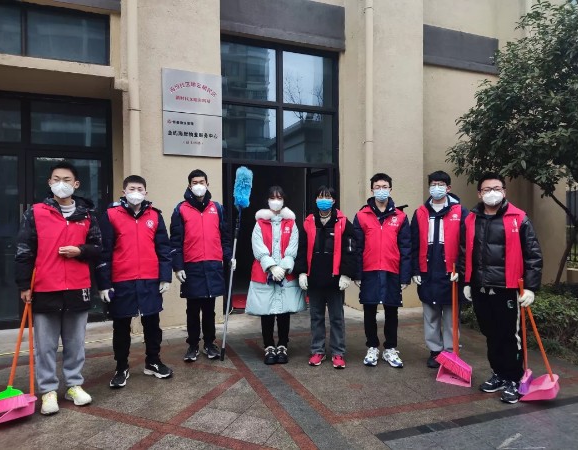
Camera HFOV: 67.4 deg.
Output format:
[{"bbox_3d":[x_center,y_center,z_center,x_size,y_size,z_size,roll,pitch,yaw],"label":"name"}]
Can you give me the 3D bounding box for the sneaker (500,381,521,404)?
[{"bbox_3d":[1.648,1.223,3.215,0.107,0.115,0.287,1,2,37],"label":"sneaker"}]

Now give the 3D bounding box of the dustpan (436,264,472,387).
[{"bbox_3d":[1.408,0.823,3.610,0.270,0.930,0.270,1,2,31],"label":"dustpan"}]

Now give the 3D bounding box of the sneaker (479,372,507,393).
[{"bbox_3d":[1.620,1.229,3.440,0.285,0.120,0.105,-1,2,-34],"label":"sneaker"}]

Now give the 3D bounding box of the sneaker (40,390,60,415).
[{"bbox_3d":[-1.703,1.250,3.092,0.107,0.115,0.287,-1,2,-30],"label":"sneaker"}]

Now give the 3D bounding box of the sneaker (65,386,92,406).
[{"bbox_3d":[-1.557,1.247,3.205,0.287,0.115,0.107,1,2,38],"label":"sneaker"}]

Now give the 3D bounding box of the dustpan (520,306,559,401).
[{"bbox_3d":[1.896,0.858,3.276,0.260,0.840,0.250,0,1,1],"label":"dustpan"}]

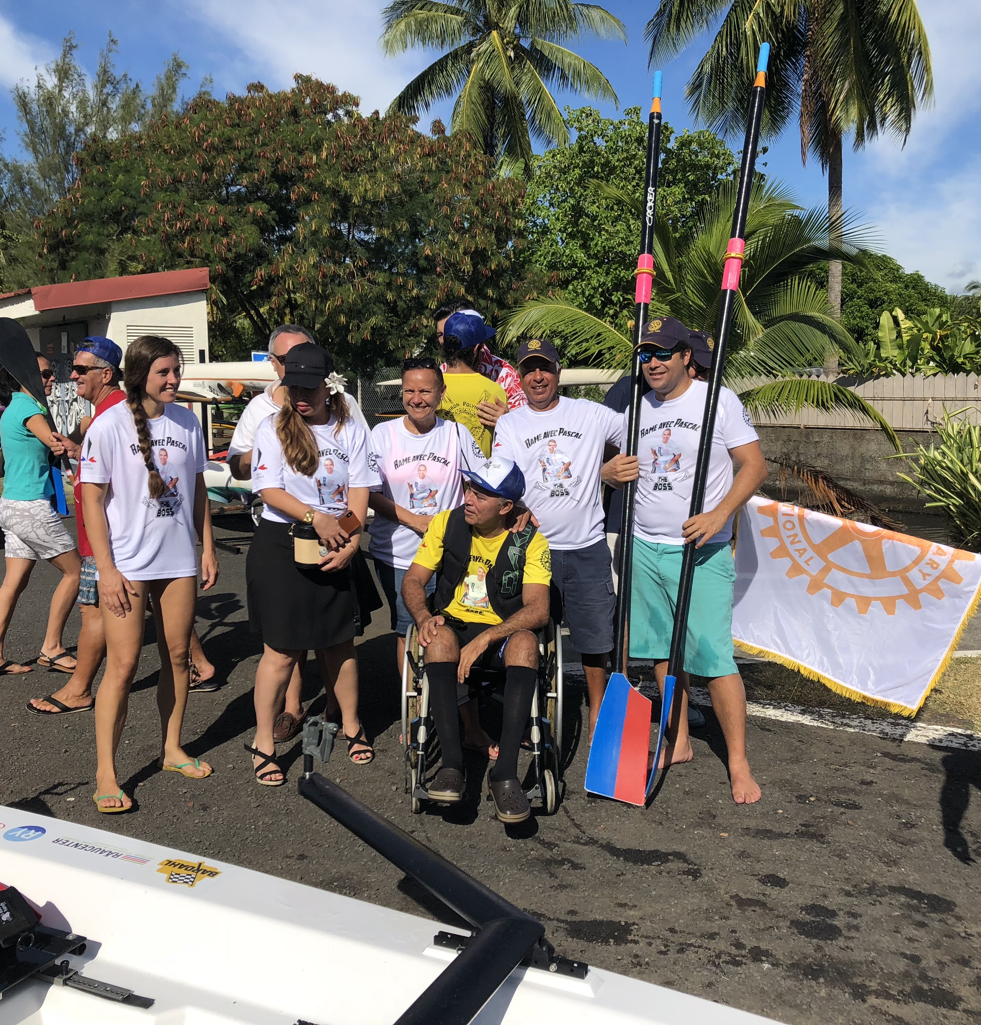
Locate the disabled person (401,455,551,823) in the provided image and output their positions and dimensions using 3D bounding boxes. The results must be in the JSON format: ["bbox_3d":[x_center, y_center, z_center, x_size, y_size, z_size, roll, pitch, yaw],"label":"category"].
[{"bbox_3d":[-0.038,0.409,4.055,0.560,1.210,0.780,-1,7,4],"label":"disabled person"}]

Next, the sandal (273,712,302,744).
[{"bbox_3d":[-0.902,0.925,4.919,0.105,0.110,0.285,0,7,9],"label":"sandal"}]

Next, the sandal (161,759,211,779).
[{"bbox_3d":[-1.197,0.993,4.384,0.240,0.060,0.088,3,8,29],"label":"sandal"}]

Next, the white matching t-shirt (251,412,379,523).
[{"bbox_3d":[-0.682,-0.177,4.320,0.470,0.460,0.280,-5,8,-30],"label":"white matching t-shirt"}]

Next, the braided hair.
[{"bbox_3d":[-1.233,-0.347,4.020,0.225,0.590,0.200,5,10,41],"label":"braided hair"}]

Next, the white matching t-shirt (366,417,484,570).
[{"bbox_3d":[-0.264,-0.087,4.600,0.500,0.650,0.270,-1,7,-4],"label":"white matching t-shirt"}]

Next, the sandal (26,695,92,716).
[{"bbox_3d":[-2.087,0.917,5.350,0.295,0.065,0.110,-3,7,-14],"label":"sandal"}]

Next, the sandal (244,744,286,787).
[{"bbox_3d":[-0.890,0.986,4.409,0.105,0.110,0.245,-4,7,-22],"label":"sandal"}]

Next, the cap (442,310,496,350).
[{"bbox_3d":[-0.096,-0.818,4.950,0.175,0.150,0.255,6,10,44],"label":"cap"}]

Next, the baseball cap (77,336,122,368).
[{"bbox_3d":[-1.801,-0.731,5.130,0.235,0.140,0.180,21,4,-9],"label":"baseball cap"}]

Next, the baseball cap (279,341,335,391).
[{"bbox_3d":[-0.679,-0.534,4.050,0.185,0.155,0.255,0,29,7],"label":"baseball cap"}]

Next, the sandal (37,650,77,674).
[{"bbox_3d":[-2.286,0.800,5.889,0.250,0.075,0.090,7,9,11],"label":"sandal"}]

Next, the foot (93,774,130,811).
[{"bbox_3d":[-1.430,1.034,4.163,0.105,0.090,0.250,-4,8,-27],"label":"foot"}]

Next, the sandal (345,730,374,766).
[{"bbox_3d":[-0.561,0.961,4.614,0.095,0.100,0.240,-3,7,-19],"label":"sandal"}]

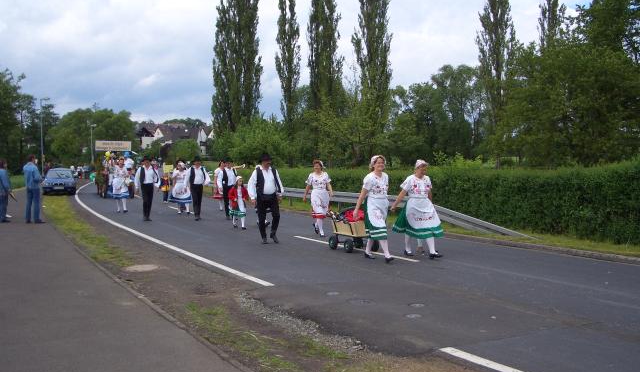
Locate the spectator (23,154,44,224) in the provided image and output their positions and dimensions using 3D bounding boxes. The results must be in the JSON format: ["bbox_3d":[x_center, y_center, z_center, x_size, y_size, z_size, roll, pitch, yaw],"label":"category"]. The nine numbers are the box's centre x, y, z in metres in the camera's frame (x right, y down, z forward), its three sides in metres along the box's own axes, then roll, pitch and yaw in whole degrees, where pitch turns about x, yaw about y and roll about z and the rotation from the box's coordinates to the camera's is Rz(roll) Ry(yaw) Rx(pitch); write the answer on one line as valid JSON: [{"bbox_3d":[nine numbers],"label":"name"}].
[{"bbox_3d":[-7.659,0.080,17.300,0.560,1.780,0.450,1,3,43],"label":"spectator"}]

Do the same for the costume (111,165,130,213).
[{"bbox_3d":[-6.304,0.079,20.500,0.600,1.420,0.450,-1,2,-20],"label":"costume"}]

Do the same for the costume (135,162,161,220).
[{"bbox_3d":[-4.817,0.169,18.100,0.650,1.620,0.380,-1,2,-24],"label":"costume"}]

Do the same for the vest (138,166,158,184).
[{"bbox_3d":[-4.783,-0.321,18.100,0.500,0.540,0.300,-1,2,-24],"label":"vest"}]

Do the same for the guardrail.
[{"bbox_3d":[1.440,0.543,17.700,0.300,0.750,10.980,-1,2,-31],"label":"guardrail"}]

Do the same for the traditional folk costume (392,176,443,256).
[{"bbox_3d":[1.681,0.492,11.100,0.700,1.380,0.600,-1,2,-33],"label":"traditional folk costume"}]

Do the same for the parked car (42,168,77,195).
[{"bbox_3d":[-14.591,-0.252,36.300,1.720,1.400,4.350,-1,2,-19],"label":"parked car"}]

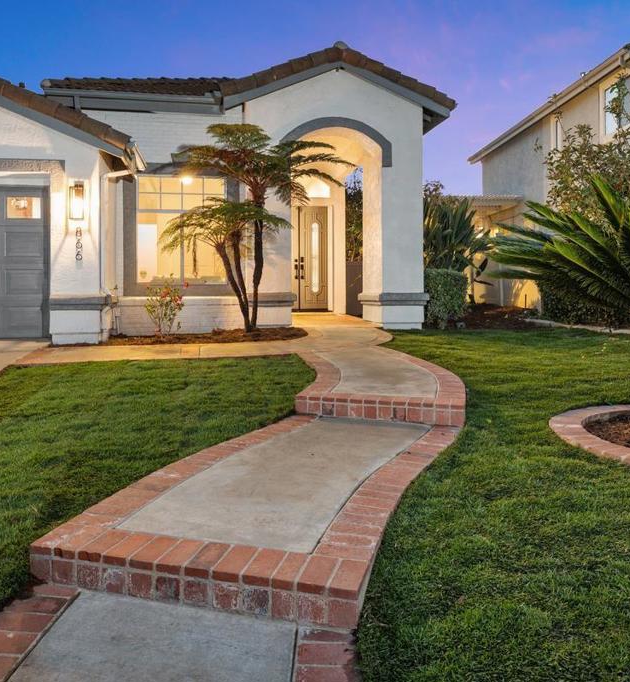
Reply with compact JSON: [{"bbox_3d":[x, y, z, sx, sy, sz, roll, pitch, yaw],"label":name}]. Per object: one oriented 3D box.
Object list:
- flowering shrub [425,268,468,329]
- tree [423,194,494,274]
[{"bbox_3d":[2.240,-0.750,9.900,0.870,1.030,0.870,0,3,7],"label":"flowering shrub"},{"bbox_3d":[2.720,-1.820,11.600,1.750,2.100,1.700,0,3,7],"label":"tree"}]

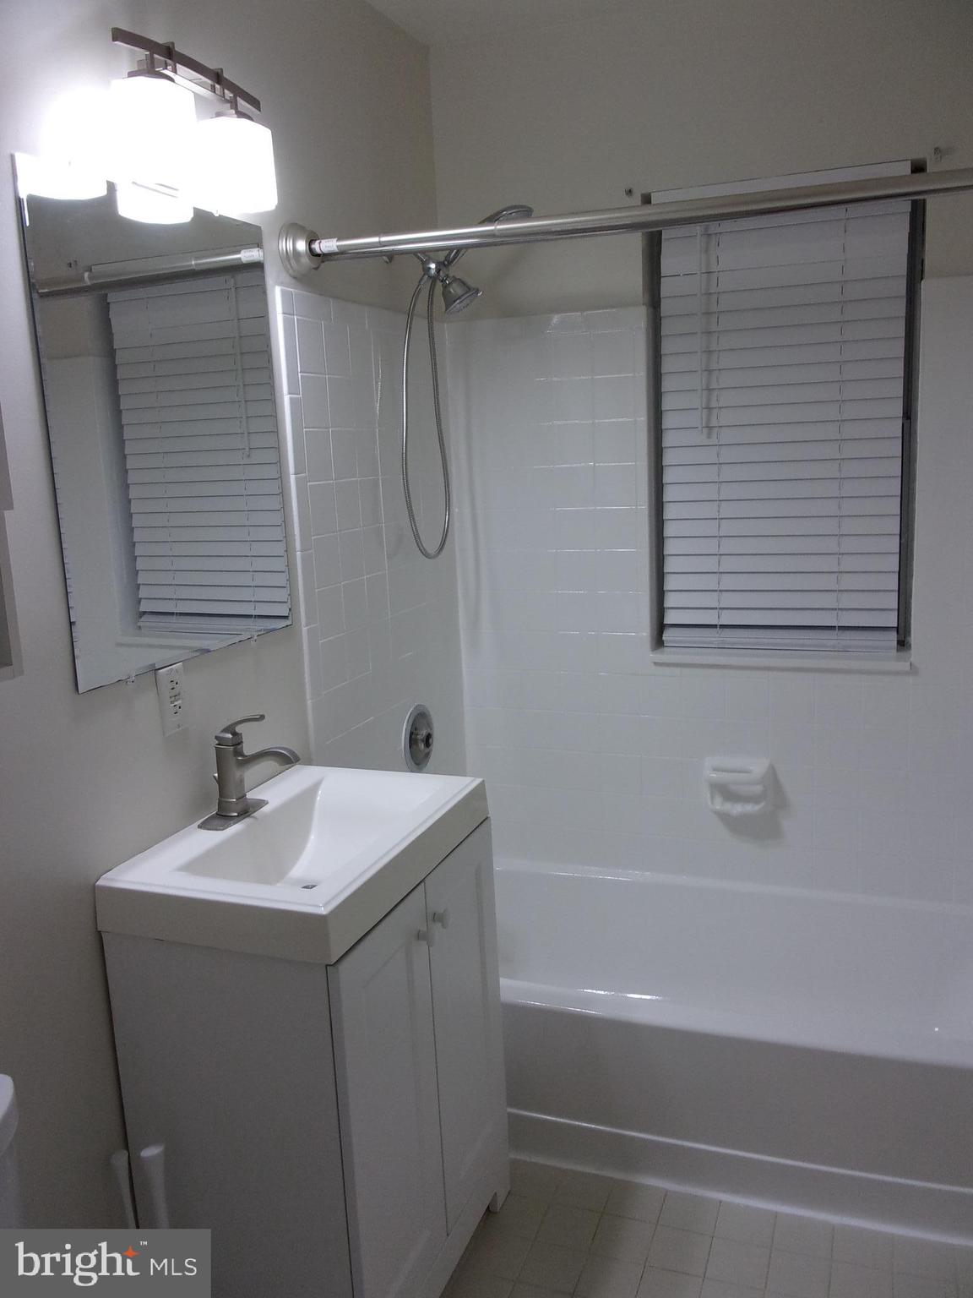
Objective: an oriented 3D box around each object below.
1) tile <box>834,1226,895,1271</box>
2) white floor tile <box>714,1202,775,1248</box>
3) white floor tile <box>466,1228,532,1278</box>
[{"bbox_3d":[0.709,1.126,1.973,0.107,0.010,0.107,1,11,20],"label":"tile"},{"bbox_3d":[0.504,1.122,2.047,0.107,0.010,0.107,1,11,20],"label":"white floor tile"},{"bbox_3d":[0.020,1.153,1.998,0.107,0.010,0.107,1,11,20],"label":"white floor tile"}]

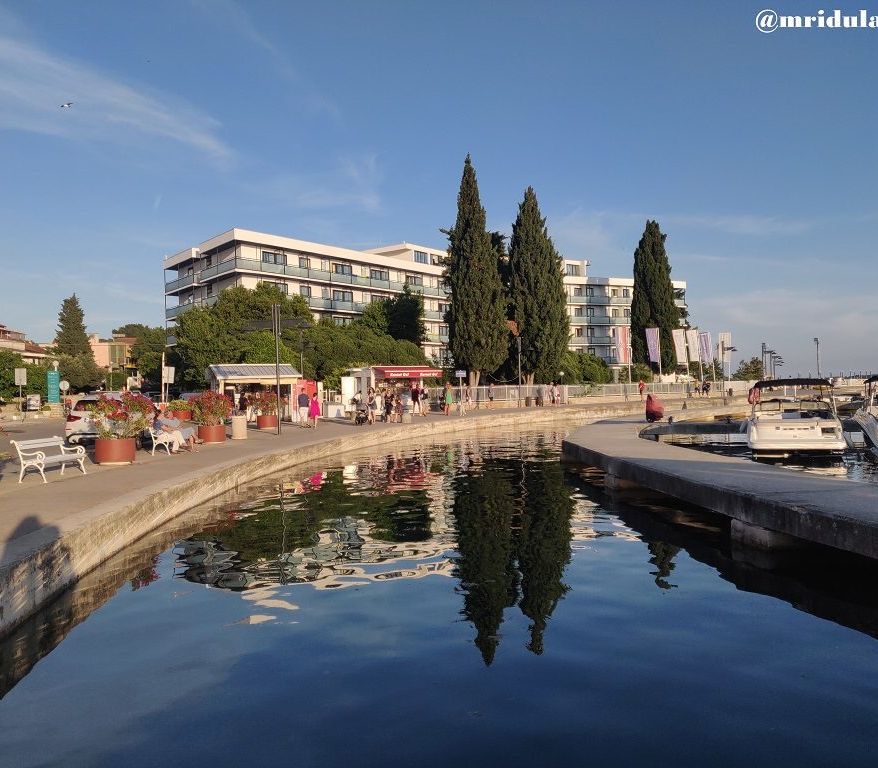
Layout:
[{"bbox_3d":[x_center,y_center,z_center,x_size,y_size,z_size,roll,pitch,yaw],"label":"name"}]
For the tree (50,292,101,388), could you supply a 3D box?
[{"bbox_3d":[-36.765,-4.209,75.000,4.500,10.000,4.500,-1,0,-12],"label":"tree"}]

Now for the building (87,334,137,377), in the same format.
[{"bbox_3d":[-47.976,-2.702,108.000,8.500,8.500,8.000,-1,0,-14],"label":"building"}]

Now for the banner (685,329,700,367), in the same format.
[{"bbox_3d":[26.104,-3.854,76.000,1.350,3.300,0.200,-1,0,18],"label":"banner"}]

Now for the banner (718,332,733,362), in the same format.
[{"bbox_3d":[31.769,-4.014,82.000,1.400,3.250,0.200,-1,0,18],"label":"banner"}]

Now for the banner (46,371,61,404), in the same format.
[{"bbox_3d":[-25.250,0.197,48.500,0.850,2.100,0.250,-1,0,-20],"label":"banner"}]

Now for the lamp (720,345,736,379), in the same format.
[{"bbox_3d":[26.529,-1.379,68.000,1.500,5.000,0.500,-1,0,30],"label":"lamp"}]

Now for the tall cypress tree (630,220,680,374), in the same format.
[{"bbox_3d":[23.659,-8.708,81.000,5.200,18.400,5.100,-1,0,0],"label":"tall cypress tree"}]

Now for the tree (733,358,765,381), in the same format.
[{"bbox_3d":[41.920,-1.420,100.000,4.400,4.300,4.300,-1,0,0],"label":"tree"}]

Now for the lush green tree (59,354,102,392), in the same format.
[{"bbox_3d":[-29.168,-0.852,60.000,3.600,3.300,3.500,-1,0,-24],"label":"lush green tree"}]

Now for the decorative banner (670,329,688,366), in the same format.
[{"bbox_3d":[24.290,-3.752,75.000,1.500,3.600,0.250,-2,0,19],"label":"decorative banner"}]

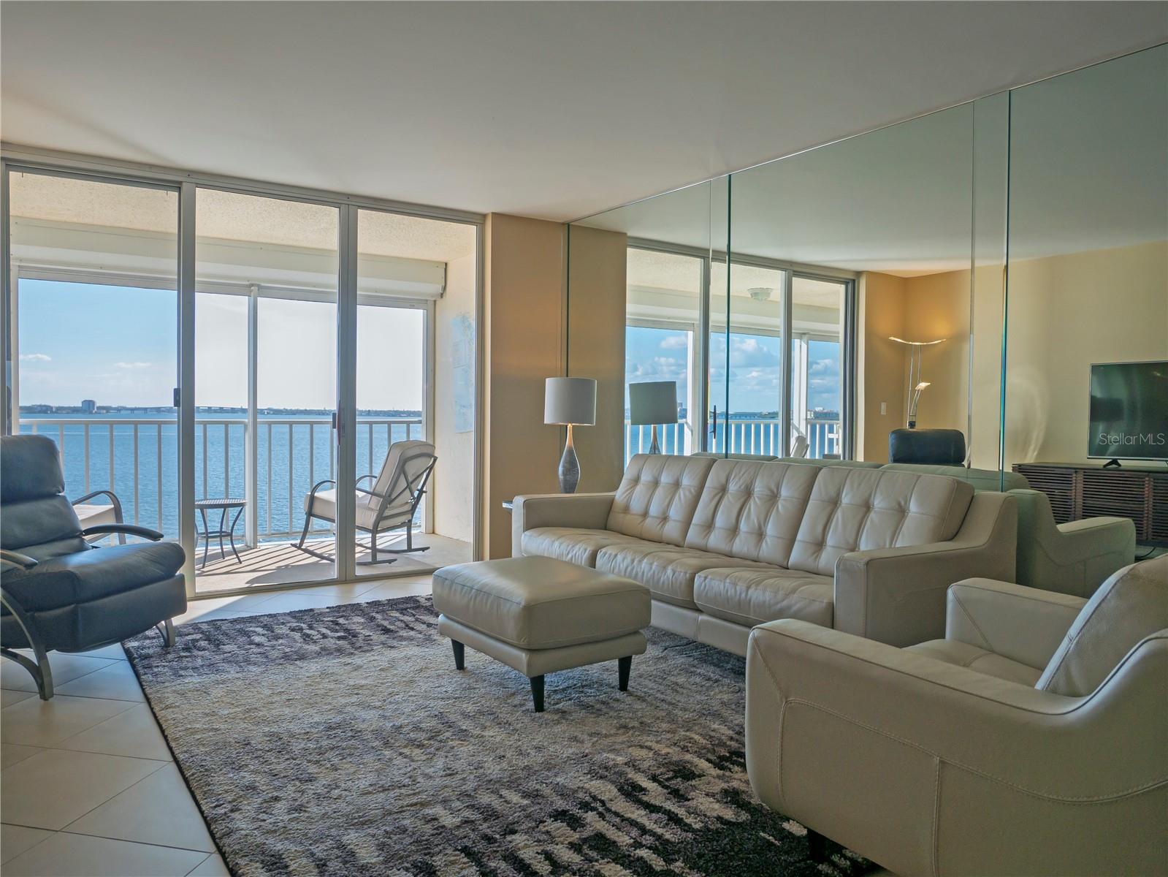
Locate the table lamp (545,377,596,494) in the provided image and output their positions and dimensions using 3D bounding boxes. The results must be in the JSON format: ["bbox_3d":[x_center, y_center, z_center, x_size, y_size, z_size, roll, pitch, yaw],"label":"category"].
[{"bbox_3d":[-0.090,0.000,5.676,0.330,0.780,0.330,0,2,0],"label":"table lamp"}]

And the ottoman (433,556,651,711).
[{"bbox_3d":[-0.184,0.750,3.483,0.545,0.440,0.755,-1,2,-35],"label":"ottoman"}]

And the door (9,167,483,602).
[{"bbox_3d":[-1.840,-0.265,5.249,2.740,2.340,0.110,-1,2,-35],"label":"door"}]

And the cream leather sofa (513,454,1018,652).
[{"bbox_3d":[0.671,0.539,4.284,0.950,0.840,2.415,-1,2,-35],"label":"cream leather sofa"}]

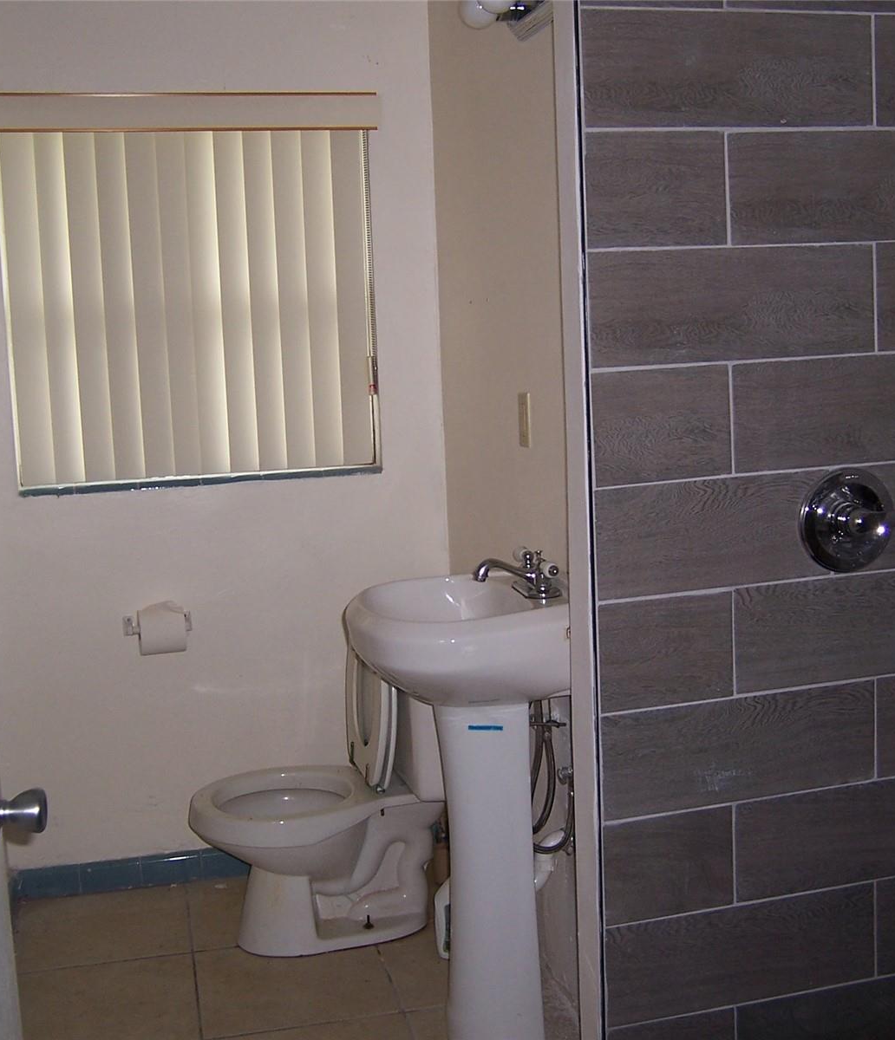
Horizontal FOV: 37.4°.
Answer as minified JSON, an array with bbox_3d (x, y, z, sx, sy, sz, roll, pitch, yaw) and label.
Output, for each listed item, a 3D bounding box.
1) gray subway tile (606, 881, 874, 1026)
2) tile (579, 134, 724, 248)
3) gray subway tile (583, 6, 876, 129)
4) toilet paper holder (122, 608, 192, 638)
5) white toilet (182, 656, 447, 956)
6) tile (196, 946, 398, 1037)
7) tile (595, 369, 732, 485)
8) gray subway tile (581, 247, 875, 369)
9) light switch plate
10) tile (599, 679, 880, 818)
[{"bbox_3d":[0.506,0.736,2.250,0.495,0.178,0.010,-5,8,-14],"label":"gray subway tile"},{"bbox_3d":[0.322,-0.508,2.038,0.230,0.174,0.010,-4,8,-13],"label":"tile"},{"bbox_3d":[0.451,-0.710,2.092,0.509,0.179,0.010,-4,7,-16],"label":"gray subway tile"},{"bbox_3d":[-0.722,0.263,3.304,0.167,0.052,0.075,-4,8,-13],"label":"toilet paper holder"},{"bbox_3d":[-0.241,0.598,3.065,0.705,0.750,0.440,-4,7,-12],"label":"white toilet"},{"bbox_3d":[-0.335,1.014,2.897,0.406,0.010,0.404,-4,8,-13],"label":"tile"},{"bbox_3d":[0.340,-0.153,2.095,0.230,0.178,0.010,-5,8,-14],"label":"tile"},{"bbox_3d":[0.455,-0.340,2.092,0.488,0.176,0.010,-4,8,-13],"label":"gray subway tile"},{"bbox_3d":[0.155,-0.205,2.721,0.009,0.115,0.071,-4,7,-12],"label":"light switch plate"},{"bbox_3d":[0.491,0.378,2.200,0.495,0.178,0.010,-5,8,-14],"label":"tile"}]

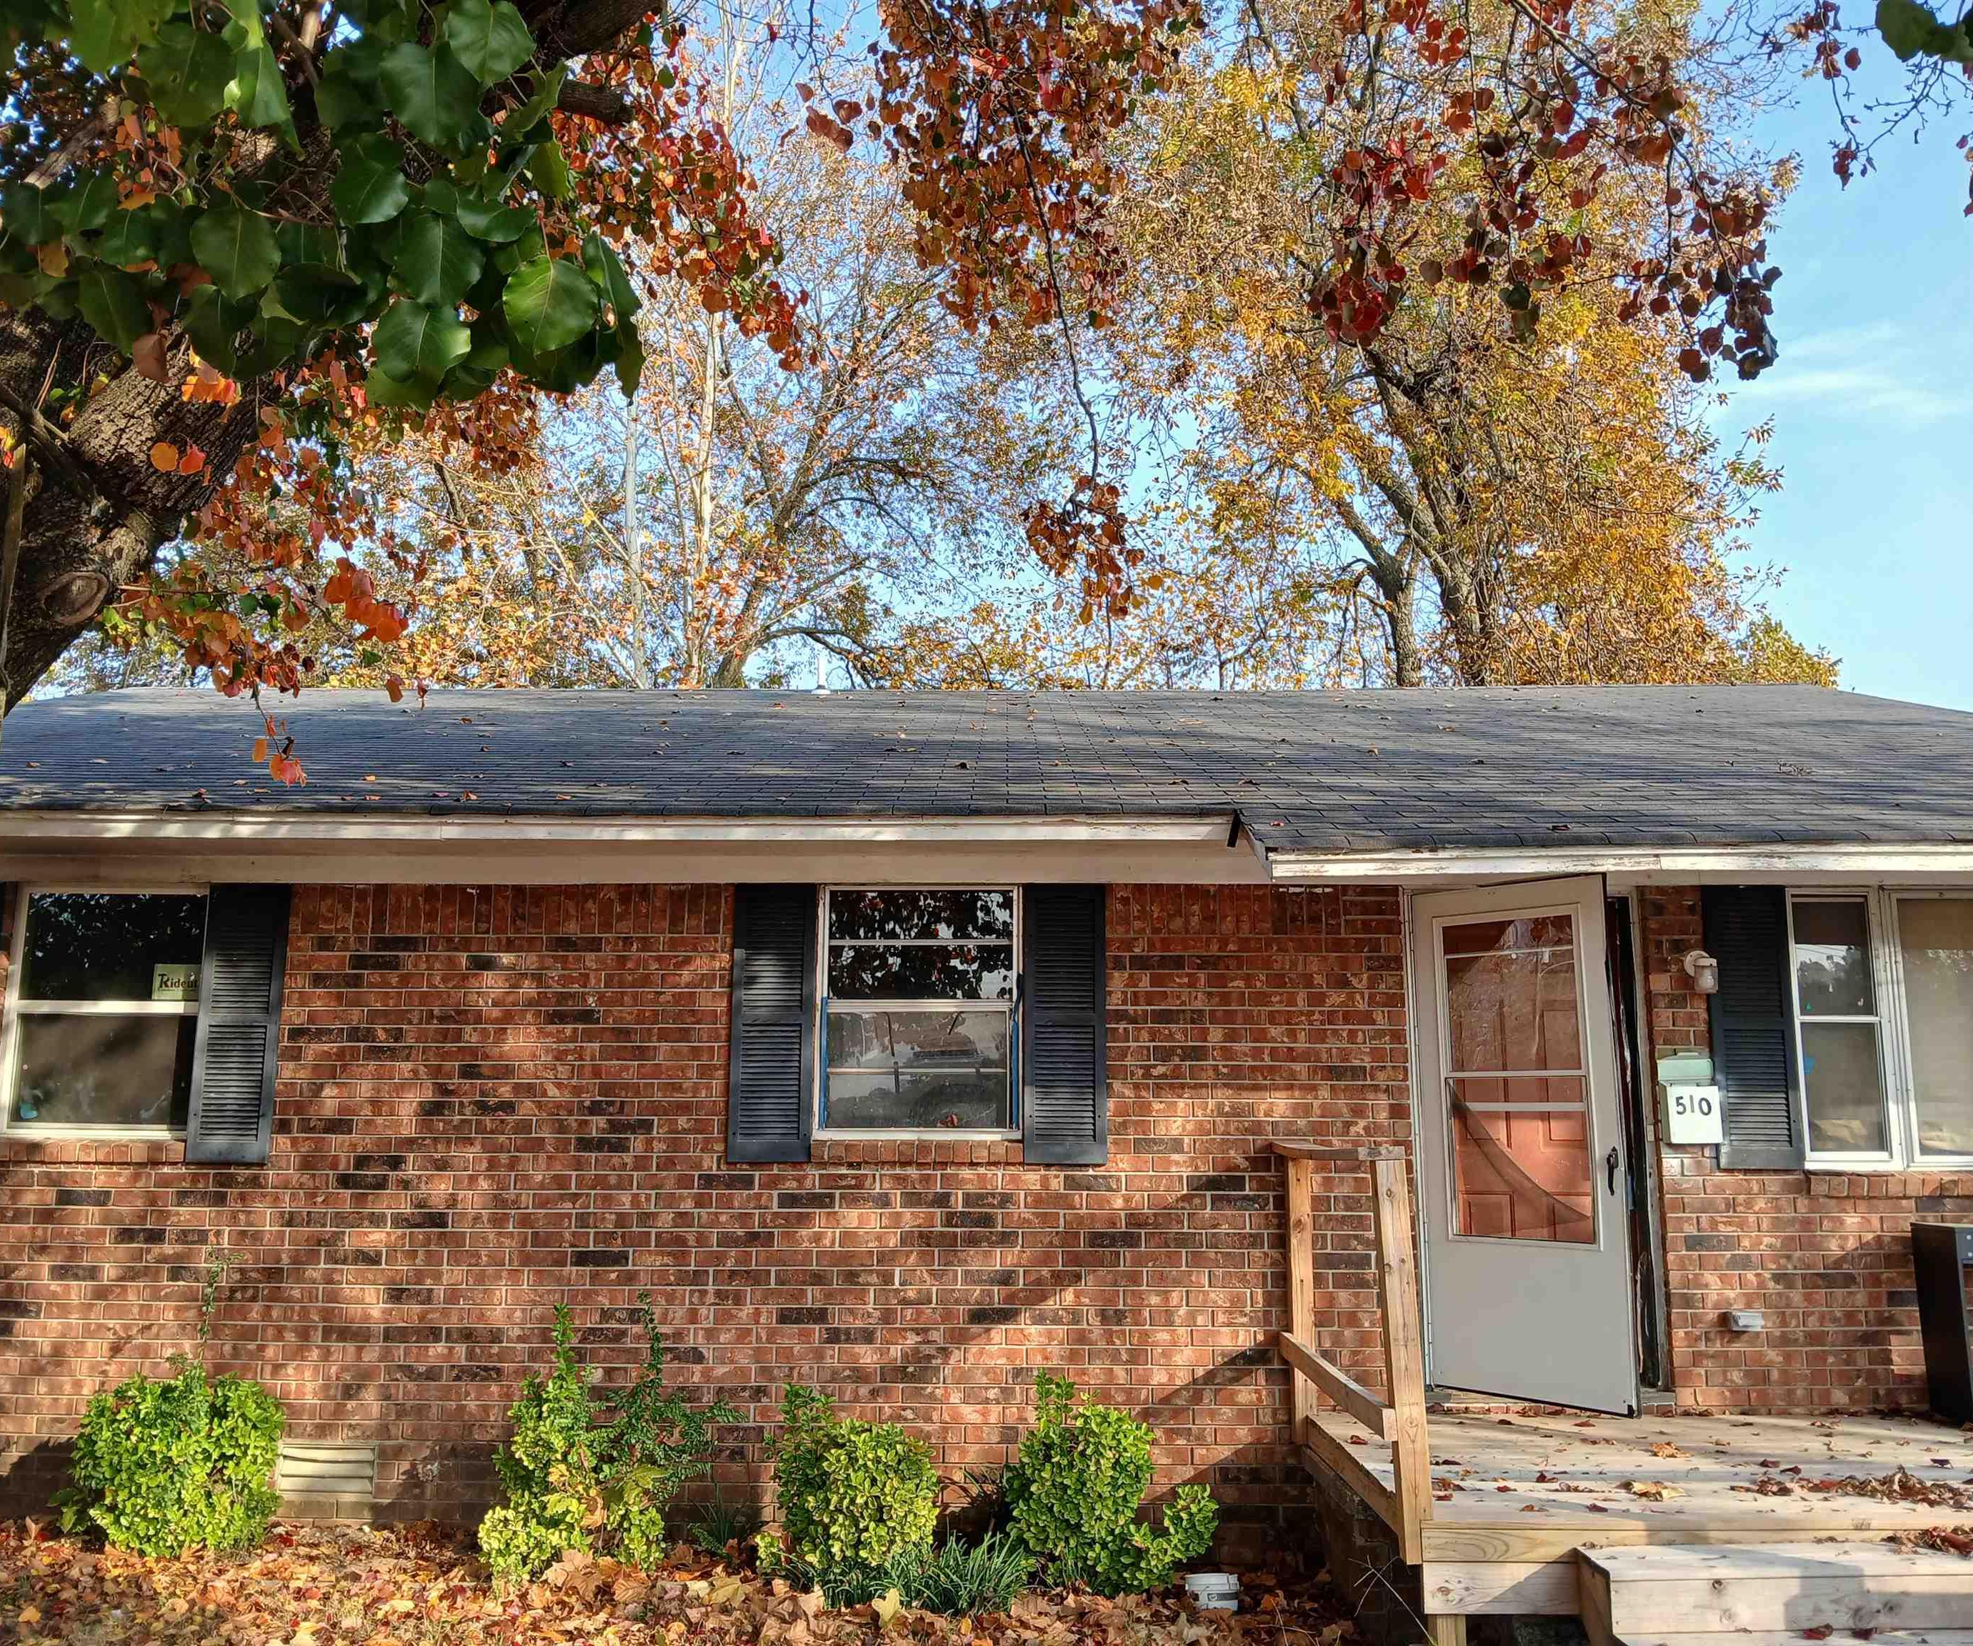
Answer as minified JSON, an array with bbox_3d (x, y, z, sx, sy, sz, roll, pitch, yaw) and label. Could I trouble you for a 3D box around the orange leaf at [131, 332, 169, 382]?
[{"bbox_3d":[-0.711,-0.396,1.400,0.031,0.040,0.020,3,-10,-15],"label":"orange leaf"}]

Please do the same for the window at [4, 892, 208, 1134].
[{"bbox_3d":[-3.838,0.822,7.182,0.860,1.094,0.090,0,-10,1],"label":"window"}]

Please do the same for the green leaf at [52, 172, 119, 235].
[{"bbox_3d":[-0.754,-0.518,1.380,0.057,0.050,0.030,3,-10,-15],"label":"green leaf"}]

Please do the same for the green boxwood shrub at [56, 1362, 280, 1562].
[{"bbox_3d":[-3.168,2.466,6.419,0.803,0.728,0.720,0,-10,1],"label":"green boxwood shrub"}]

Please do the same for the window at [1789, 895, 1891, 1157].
[{"bbox_3d":[3.550,0.838,6.859,0.352,1.088,0.080,0,-9,2],"label":"window"}]

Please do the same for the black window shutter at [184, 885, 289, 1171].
[{"bbox_3d":[-3.205,0.855,7.073,0.353,1.192,0.045,0,-9,2],"label":"black window shutter"}]

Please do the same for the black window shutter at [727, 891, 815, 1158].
[{"bbox_3d":[-0.906,0.842,6.988,0.350,1.171,0.045,0,-9,2],"label":"black window shutter"}]

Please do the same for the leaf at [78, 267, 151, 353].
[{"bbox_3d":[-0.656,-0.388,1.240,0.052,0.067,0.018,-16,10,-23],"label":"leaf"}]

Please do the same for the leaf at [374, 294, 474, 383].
[{"bbox_3d":[-0.410,-0.351,1.200,0.067,0.068,0.018,10,0,-21],"label":"leaf"}]

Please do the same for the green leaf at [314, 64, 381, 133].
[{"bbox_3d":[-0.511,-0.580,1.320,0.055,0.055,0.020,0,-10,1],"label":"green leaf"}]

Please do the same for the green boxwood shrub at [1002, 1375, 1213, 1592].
[{"bbox_3d":[0.474,2.533,6.296,0.791,0.805,0.680,0,-10,1],"label":"green boxwood shrub"}]

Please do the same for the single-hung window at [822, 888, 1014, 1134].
[{"bbox_3d":[-0.287,0.800,6.995,0.850,1.050,0.100,0,-10,1],"label":"single-hung window"}]

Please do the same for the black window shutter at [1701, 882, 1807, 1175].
[{"bbox_3d":[3.229,0.850,6.950,0.352,1.201,0.040,0,-10,1],"label":"black window shutter"}]

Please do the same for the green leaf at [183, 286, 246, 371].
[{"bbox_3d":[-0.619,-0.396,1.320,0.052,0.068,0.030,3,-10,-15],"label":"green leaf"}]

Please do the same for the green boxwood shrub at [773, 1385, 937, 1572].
[{"bbox_3d":[-0.498,2.489,6.257,0.605,0.639,0.580,0,-10,1],"label":"green boxwood shrub"}]

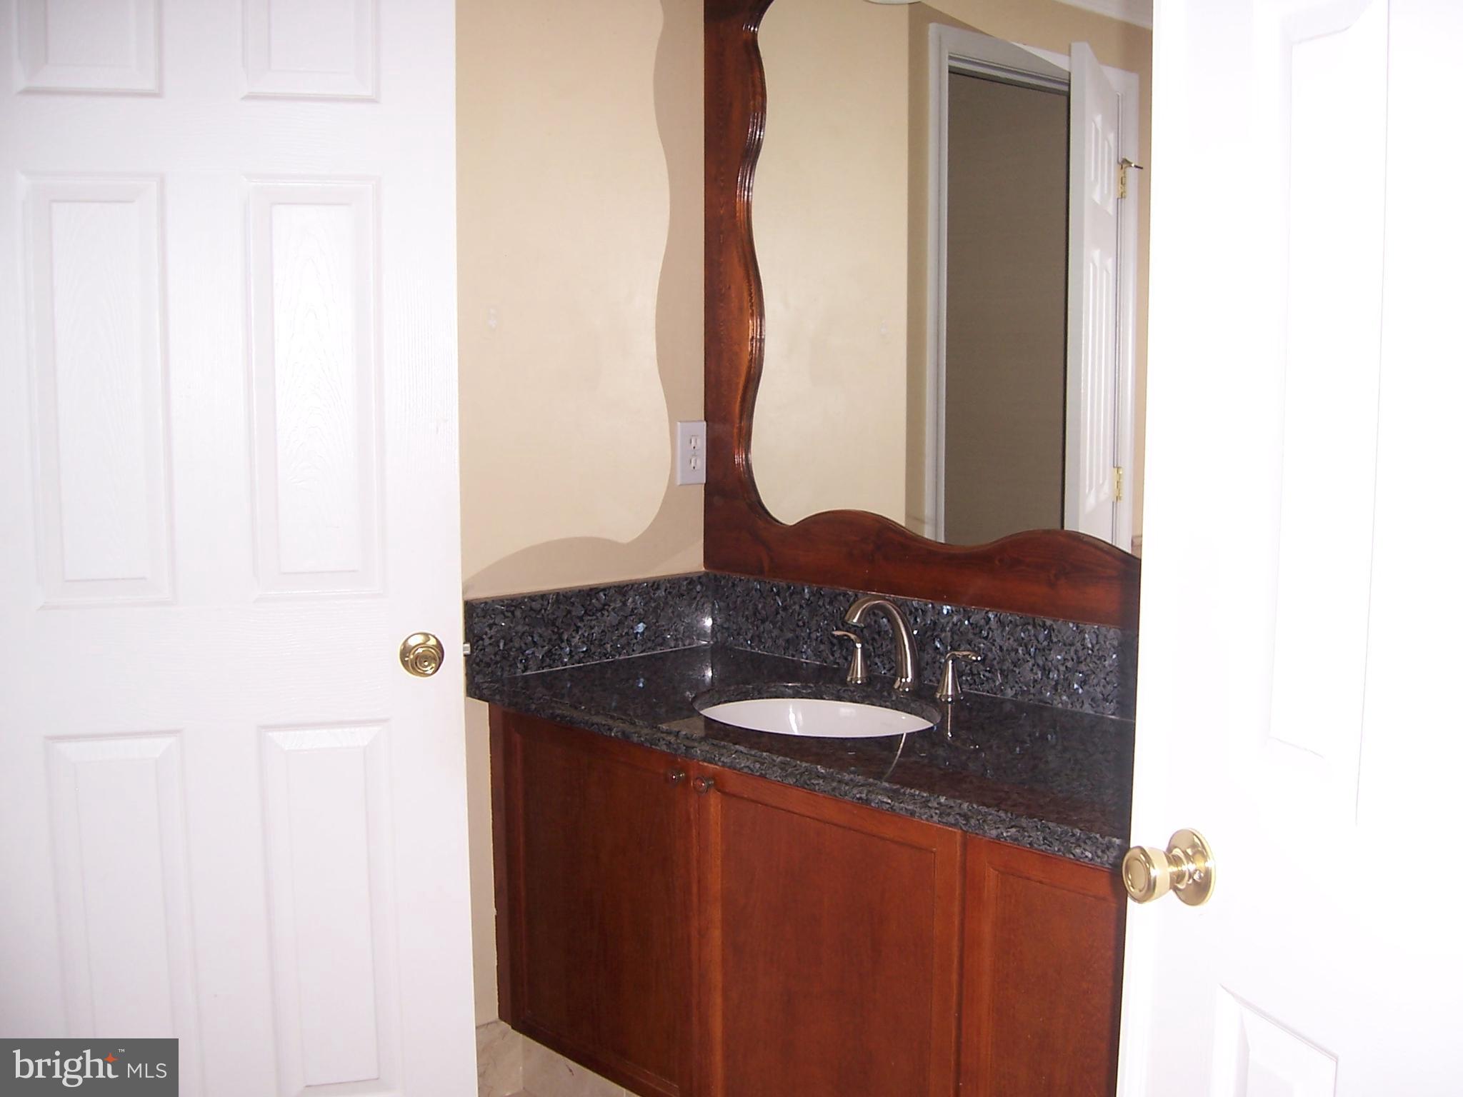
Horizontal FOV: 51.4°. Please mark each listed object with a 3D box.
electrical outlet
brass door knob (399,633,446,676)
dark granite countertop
[{"bbox_3d":[-0.074,-0.185,2.960,0.076,0.122,0.008,-6,9,-44],"label":"electrical outlet"},{"bbox_3d":[-0.441,0.159,2.182,0.065,0.065,0.060,-2,7,-16],"label":"brass door knob"},{"bbox_3d":[0.252,0.287,2.317,0.585,0.036,1.460,-6,9,-44],"label":"dark granite countertop"}]

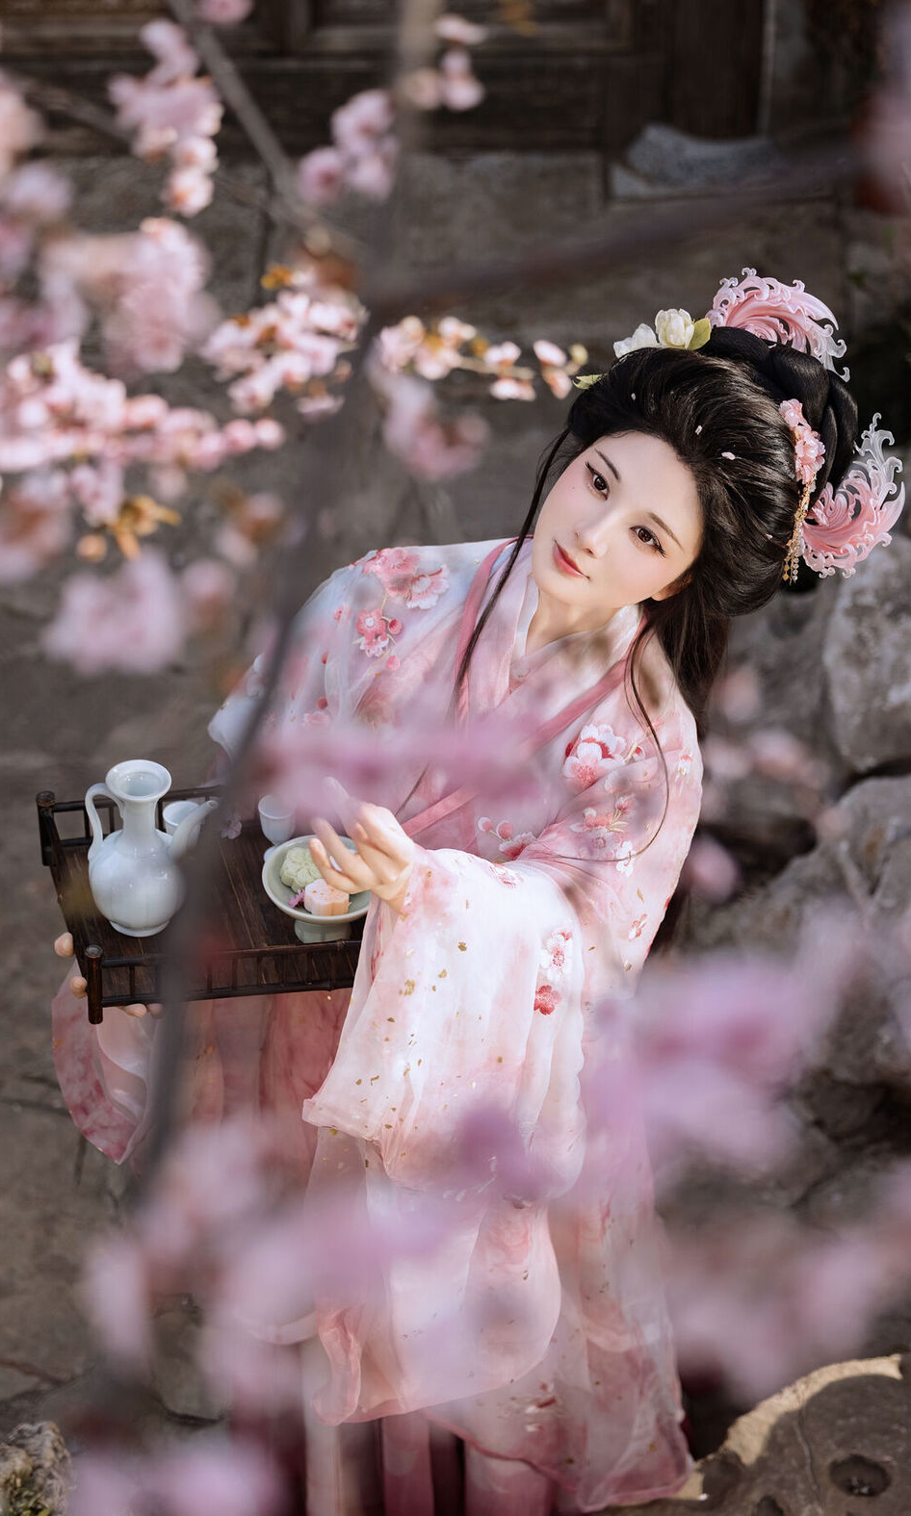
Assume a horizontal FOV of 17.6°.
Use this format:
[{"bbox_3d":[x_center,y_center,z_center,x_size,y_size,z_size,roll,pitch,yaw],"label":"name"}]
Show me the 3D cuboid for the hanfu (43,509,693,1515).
[{"bbox_3d":[-0.030,0.395,3.130,0.610,1.320,0.510,21,43,25],"label":"hanfu"}]

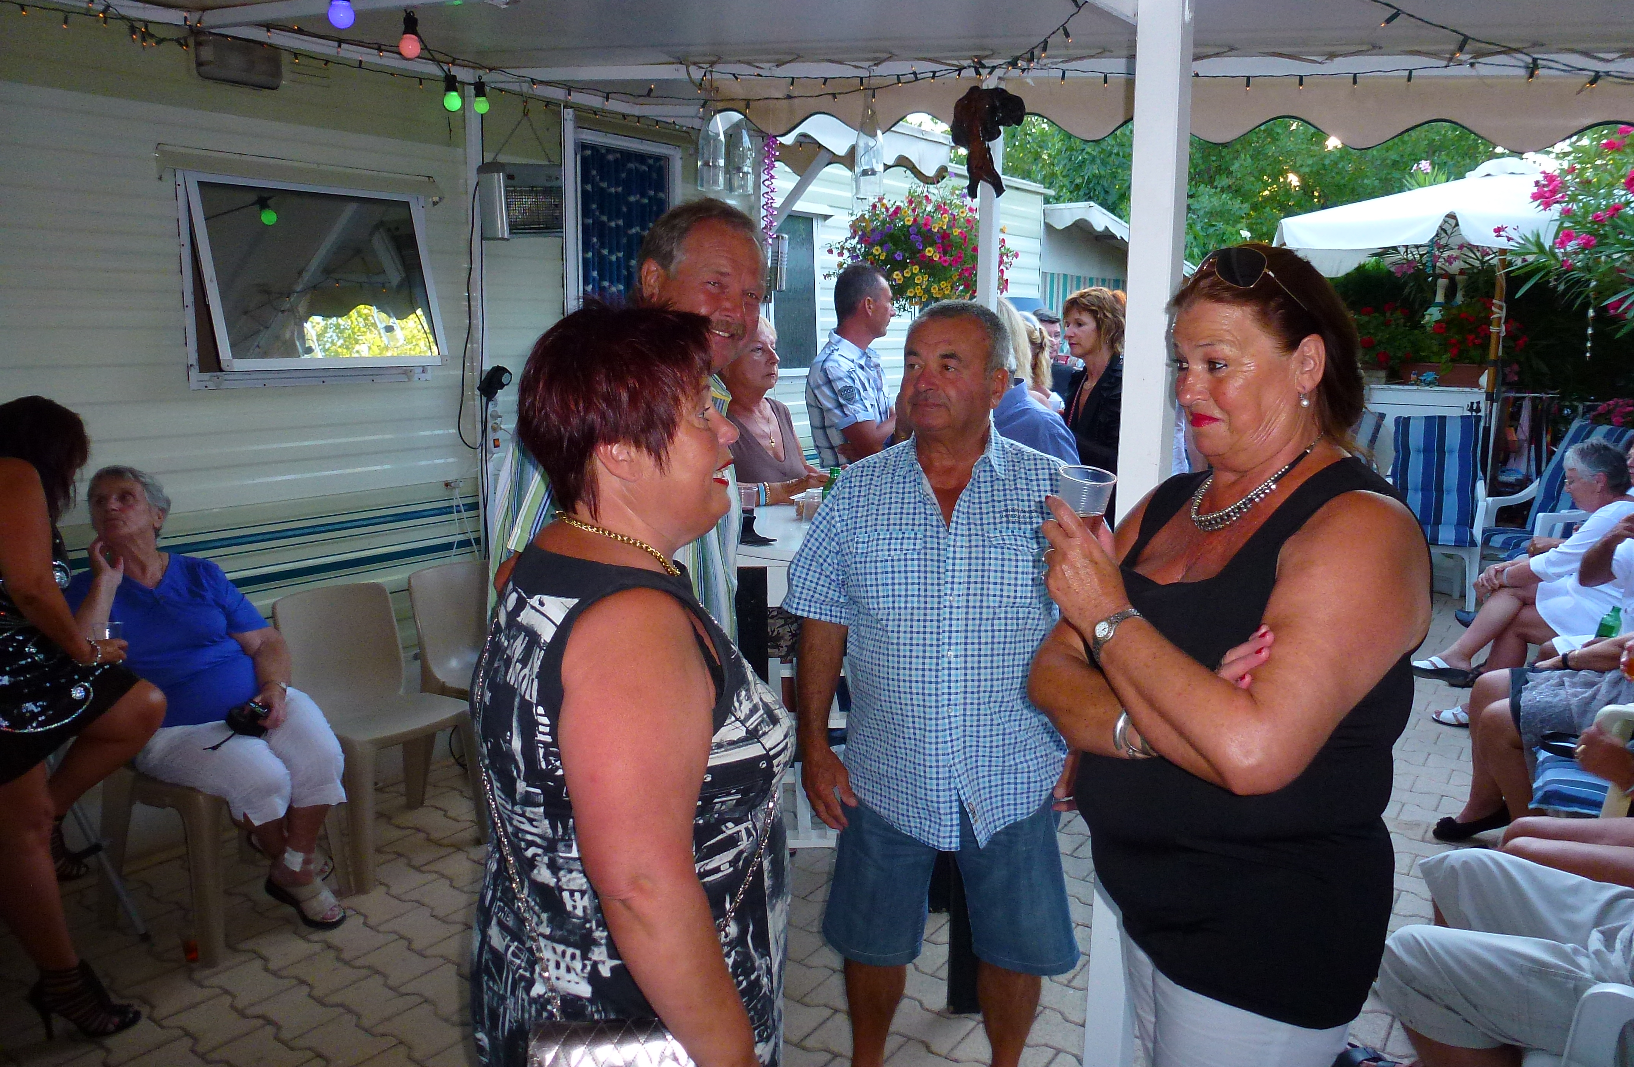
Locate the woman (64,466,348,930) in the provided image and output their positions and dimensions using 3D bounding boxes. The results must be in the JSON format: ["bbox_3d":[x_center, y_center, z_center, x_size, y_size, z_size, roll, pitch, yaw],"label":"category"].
[{"bbox_3d":[-1.567,0.439,2.970,0.600,1.250,0.580,6,11,29],"label":"woman"}]

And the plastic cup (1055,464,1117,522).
[{"bbox_3d":[0.333,-0.034,1.420,0.073,0.085,0.073,7,21,-3],"label":"plastic cup"}]

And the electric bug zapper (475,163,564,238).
[{"bbox_3d":[-1.008,-1.157,3.951,0.088,0.255,0.345,9,16,32],"label":"electric bug zapper"}]

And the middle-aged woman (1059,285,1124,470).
[{"bbox_3d":[1.069,-0.070,4.399,0.360,1.730,0.500,-7,12,-36],"label":"middle-aged woman"}]

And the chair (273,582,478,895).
[{"bbox_3d":[-1.334,0.589,3.432,0.520,0.800,0.480,7,12,35],"label":"chair"}]

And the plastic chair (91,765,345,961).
[{"bbox_3d":[-1.589,0.650,3.066,0.520,0.800,0.480,7,12,35],"label":"plastic chair"}]

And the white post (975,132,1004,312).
[{"bbox_3d":[0.664,-0.420,4.525,0.060,2.440,0.060,7,12,35],"label":"white post"}]

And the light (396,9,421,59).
[{"bbox_3d":[-1.009,-1.232,2.800,0.053,0.122,0.053,7,12,35],"label":"light"}]

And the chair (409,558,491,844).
[{"bbox_3d":[-1.066,0.526,3.800,0.520,0.800,0.480,7,12,35],"label":"chair"}]

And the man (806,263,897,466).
[{"bbox_3d":[0.118,-0.034,4.055,0.400,1.800,0.520,2,10,8],"label":"man"}]

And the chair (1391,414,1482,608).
[{"bbox_3d":[3.603,-0.150,6.731,0.580,1.100,0.660,4,10,18],"label":"chair"}]

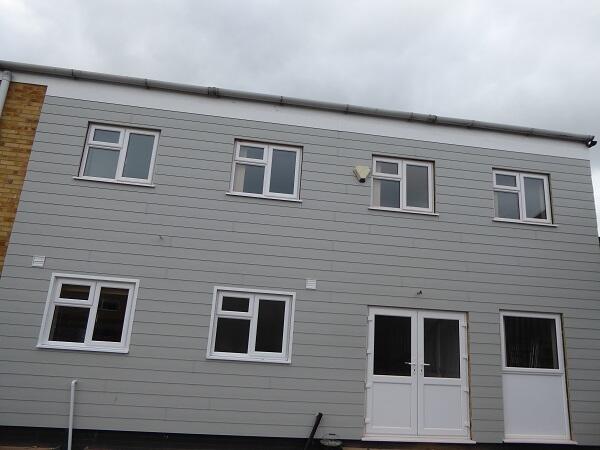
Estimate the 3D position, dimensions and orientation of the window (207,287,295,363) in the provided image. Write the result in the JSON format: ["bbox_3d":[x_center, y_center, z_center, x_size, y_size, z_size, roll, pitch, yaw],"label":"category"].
[{"bbox_3d":[-0.751,1.586,6.873,1.300,1.091,0.120,5,-14,-7],"label":"window"}]

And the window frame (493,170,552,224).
[{"bbox_3d":[4.117,-0.501,8.112,1.167,0.987,0.090,5,-14,-7],"label":"window frame"}]

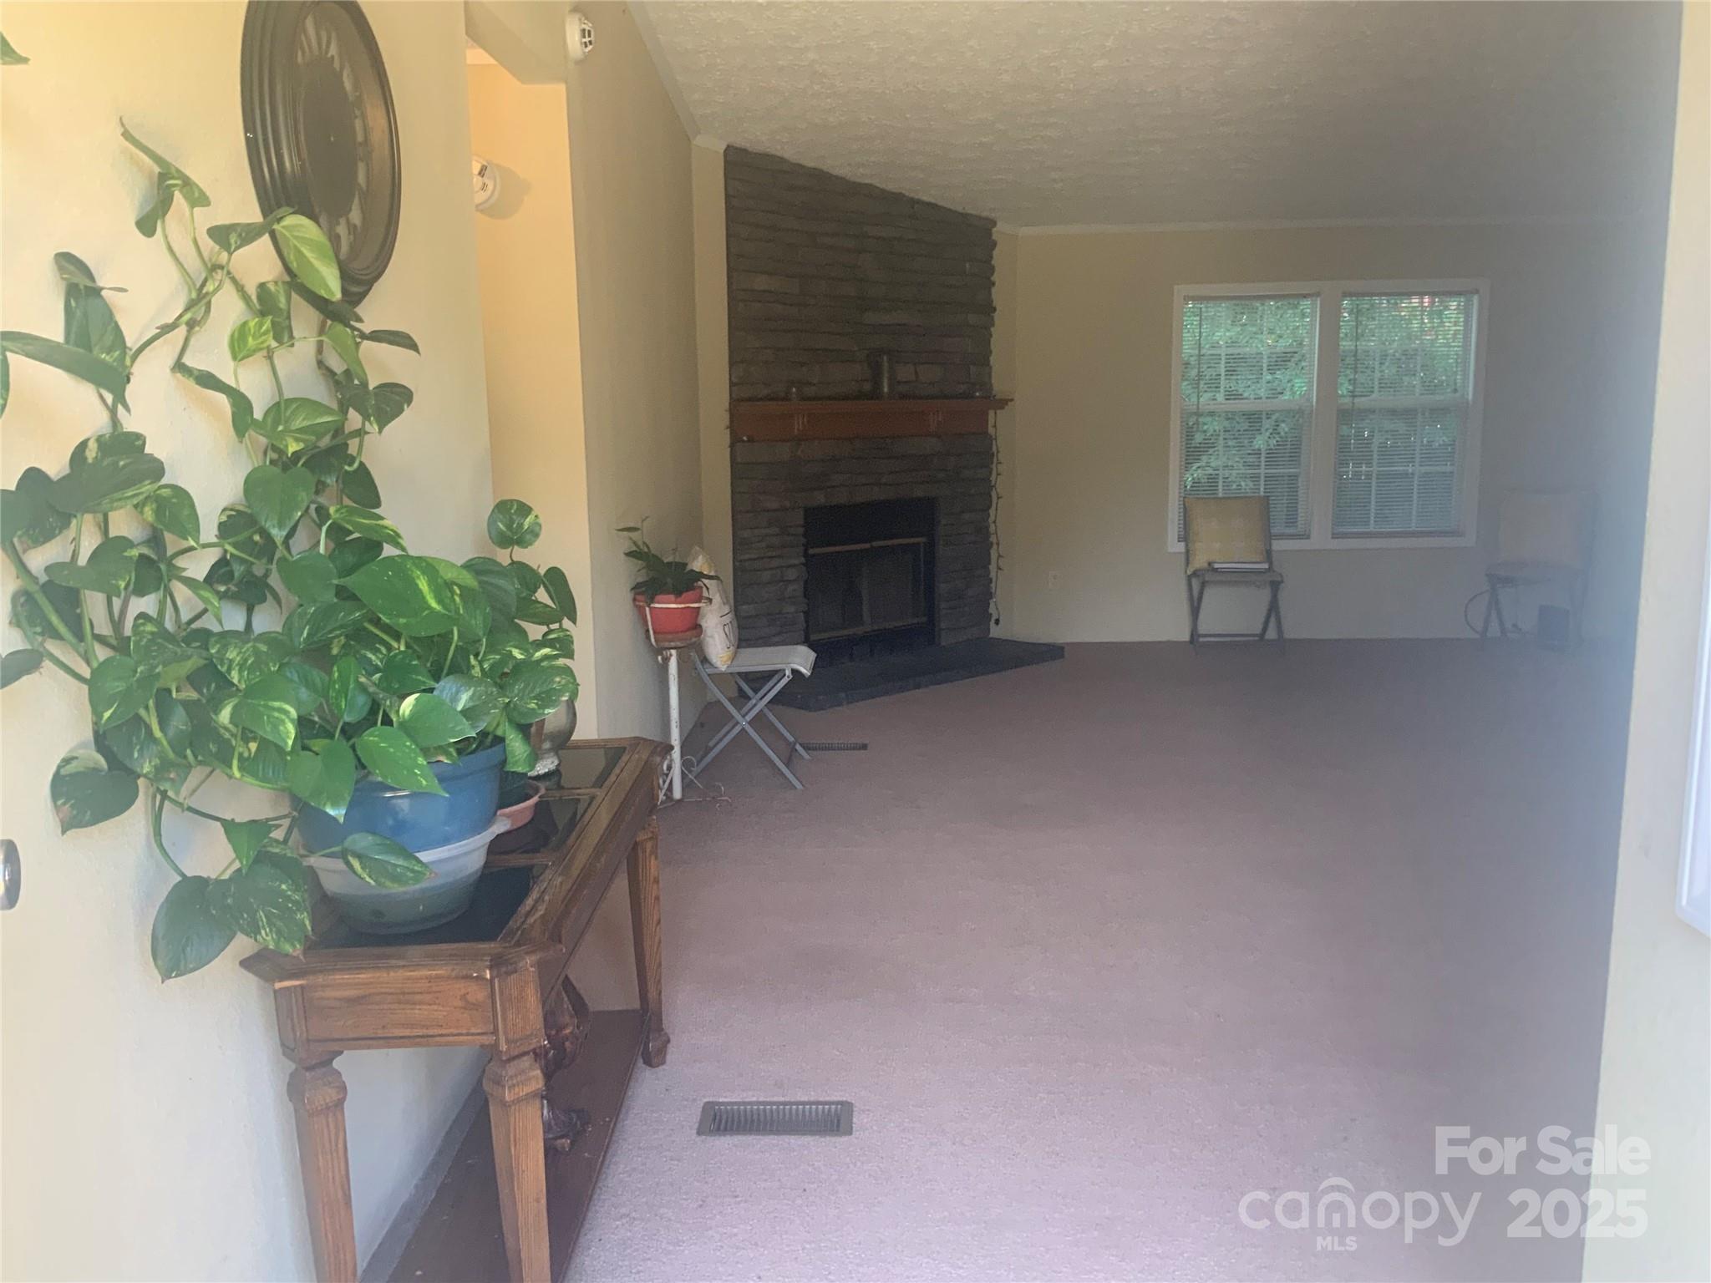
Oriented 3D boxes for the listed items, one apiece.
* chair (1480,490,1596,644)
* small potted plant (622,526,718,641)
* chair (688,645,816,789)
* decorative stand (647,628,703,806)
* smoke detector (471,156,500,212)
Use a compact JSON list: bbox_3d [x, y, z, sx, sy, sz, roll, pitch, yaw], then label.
[{"bbox_3d":[3.723,-0.386,7.791,0.480,0.830,0.480,5,11,33],"label":"chair"},{"bbox_3d":[-0.620,-0.198,4.819,0.310,0.410,0.330,-1,9,2],"label":"small potted plant"},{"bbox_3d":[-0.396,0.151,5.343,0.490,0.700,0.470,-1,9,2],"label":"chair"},{"bbox_3d":[-0.611,0.246,4.948,0.220,0.650,0.230,-1,9,2],"label":"decorative stand"},{"bbox_3d":[-1.047,-1.254,3.913,0.142,0.142,0.050,-1,9,2],"label":"smoke detector"}]

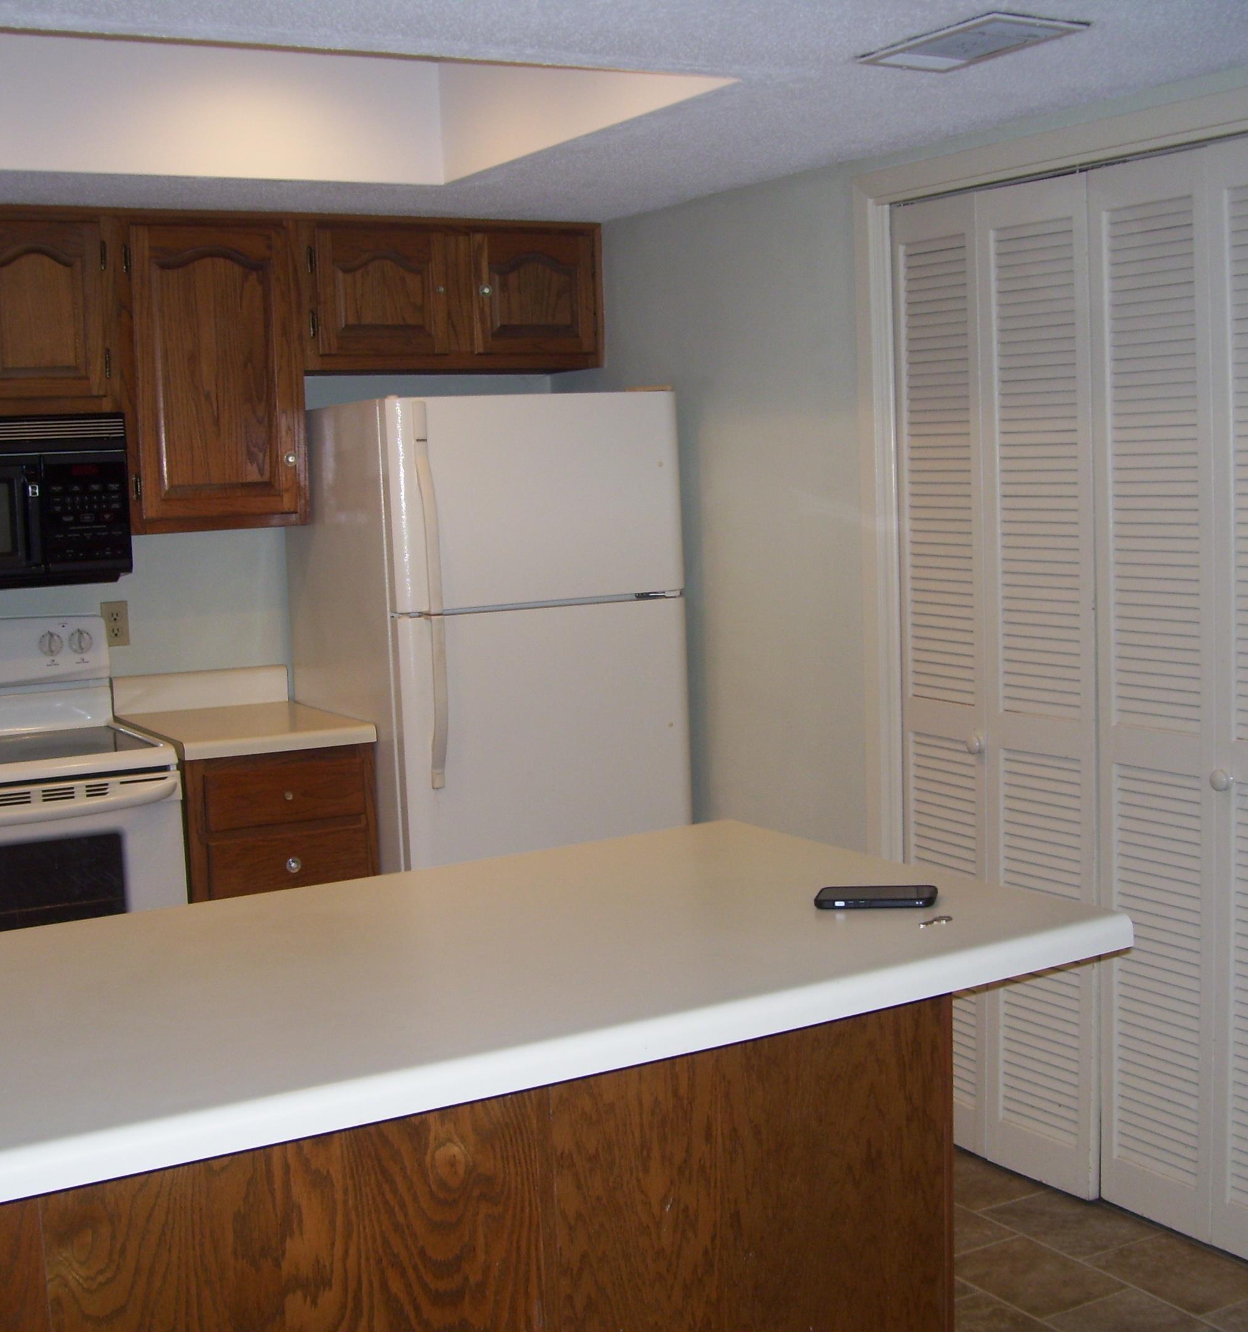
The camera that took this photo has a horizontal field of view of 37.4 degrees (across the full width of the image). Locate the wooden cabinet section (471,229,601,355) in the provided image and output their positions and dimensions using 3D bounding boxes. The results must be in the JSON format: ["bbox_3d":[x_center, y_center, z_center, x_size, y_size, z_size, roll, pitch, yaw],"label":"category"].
[{"bbox_3d":[-0.312,-1.031,5.182,0.395,0.335,0.330,-6,7,-30],"label":"wooden cabinet section"}]

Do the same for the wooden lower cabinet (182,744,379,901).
[{"bbox_3d":[-0.972,0.616,4.772,0.472,0.875,0.620,-6,7,-30],"label":"wooden lower cabinet"}]

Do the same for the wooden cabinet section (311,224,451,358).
[{"bbox_3d":[-0.706,-0.988,4.953,0.390,0.335,0.330,-6,7,-30],"label":"wooden cabinet section"}]

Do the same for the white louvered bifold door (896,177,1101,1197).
[{"bbox_3d":[0.777,0.044,3.896,0.040,2.038,0.610,-6,7,-30],"label":"white louvered bifold door"}]

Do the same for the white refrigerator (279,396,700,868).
[{"bbox_3d":[-0.357,0.163,4.896,0.758,1.707,0.860,-6,7,-30],"label":"white refrigerator"}]

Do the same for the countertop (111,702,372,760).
[{"bbox_3d":[-0.983,0.163,4.710,0.477,0.039,0.655,-6,7,-30],"label":"countertop"}]

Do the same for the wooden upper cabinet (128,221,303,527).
[{"bbox_3d":[-1.083,-0.740,4.758,0.455,0.770,0.340,-6,7,-30],"label":"wooden upper cabinet"}]

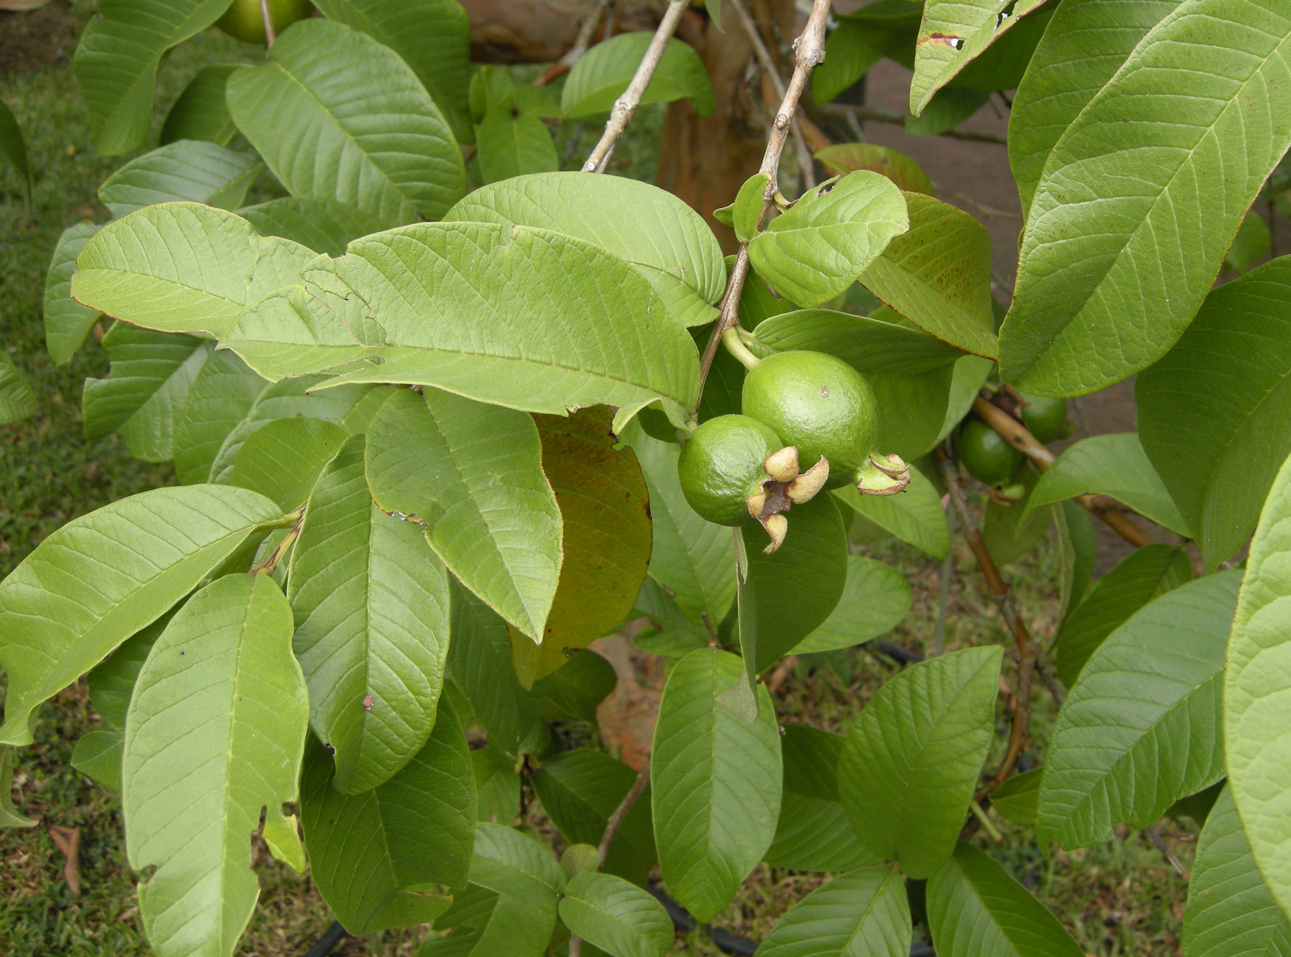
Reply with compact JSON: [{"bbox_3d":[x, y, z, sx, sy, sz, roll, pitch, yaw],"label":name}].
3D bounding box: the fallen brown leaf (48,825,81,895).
[{"bbox_3d":[-0.601,0.395,1.350,0.036,0.025,0.085,-9,37,-12],"label":"fallen brown leaf"}]

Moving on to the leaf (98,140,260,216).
[{"bbox_3d":[-0.193,-0.121,0.546,0.073,0.015,0.055,-34,61,-24],"label":"leaf"}]

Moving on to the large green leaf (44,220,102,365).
[{"bbox_3d":[-0.287,-0.094,0.660,0.038,0.078,0.025,12,0,13],"label":"large green leaf"}]

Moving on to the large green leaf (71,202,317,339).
[{"bbox_3d":[-0.129,-0.059,0.392,0.081,0.014,0.045,10,59,-7],"label":"large green leaf"}]

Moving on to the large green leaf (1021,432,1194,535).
[{"bbox_3d":[0.214,0.004,0.600,0.082,0.035,0.050,-9,49,0],"label":"large green leaf"}]

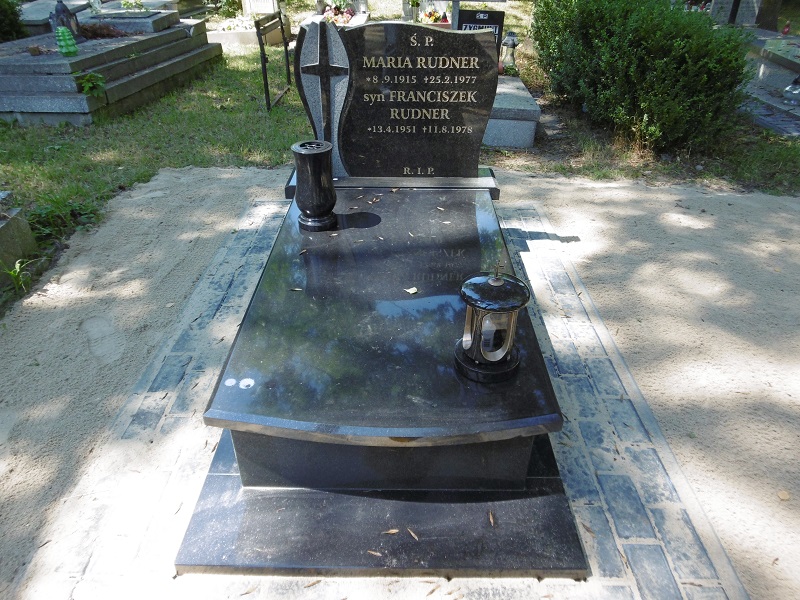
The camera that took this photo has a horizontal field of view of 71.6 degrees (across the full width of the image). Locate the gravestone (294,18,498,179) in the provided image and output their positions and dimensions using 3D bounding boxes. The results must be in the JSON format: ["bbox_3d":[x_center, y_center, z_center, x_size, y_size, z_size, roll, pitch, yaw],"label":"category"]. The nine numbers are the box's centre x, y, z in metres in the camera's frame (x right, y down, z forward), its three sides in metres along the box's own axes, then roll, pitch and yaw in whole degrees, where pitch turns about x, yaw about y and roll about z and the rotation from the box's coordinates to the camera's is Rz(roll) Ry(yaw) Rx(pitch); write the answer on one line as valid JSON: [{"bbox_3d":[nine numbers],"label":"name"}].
[{"bbox_3d":[-0.015,-0.845,2.397,0.835,0.631,0.080,1,33,0],"label":"gravestone"}]

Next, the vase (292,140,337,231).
[{"bbox_3d":[-0.313,-0.419,2.058,0.154,0.298,0.154,1,33,0],"label":"vase"}]

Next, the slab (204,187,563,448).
[{"bbox_3d":[-0.034,-0.072,1.856,0.856,0.048,1.412,1,34,0],"label":"slab"}]

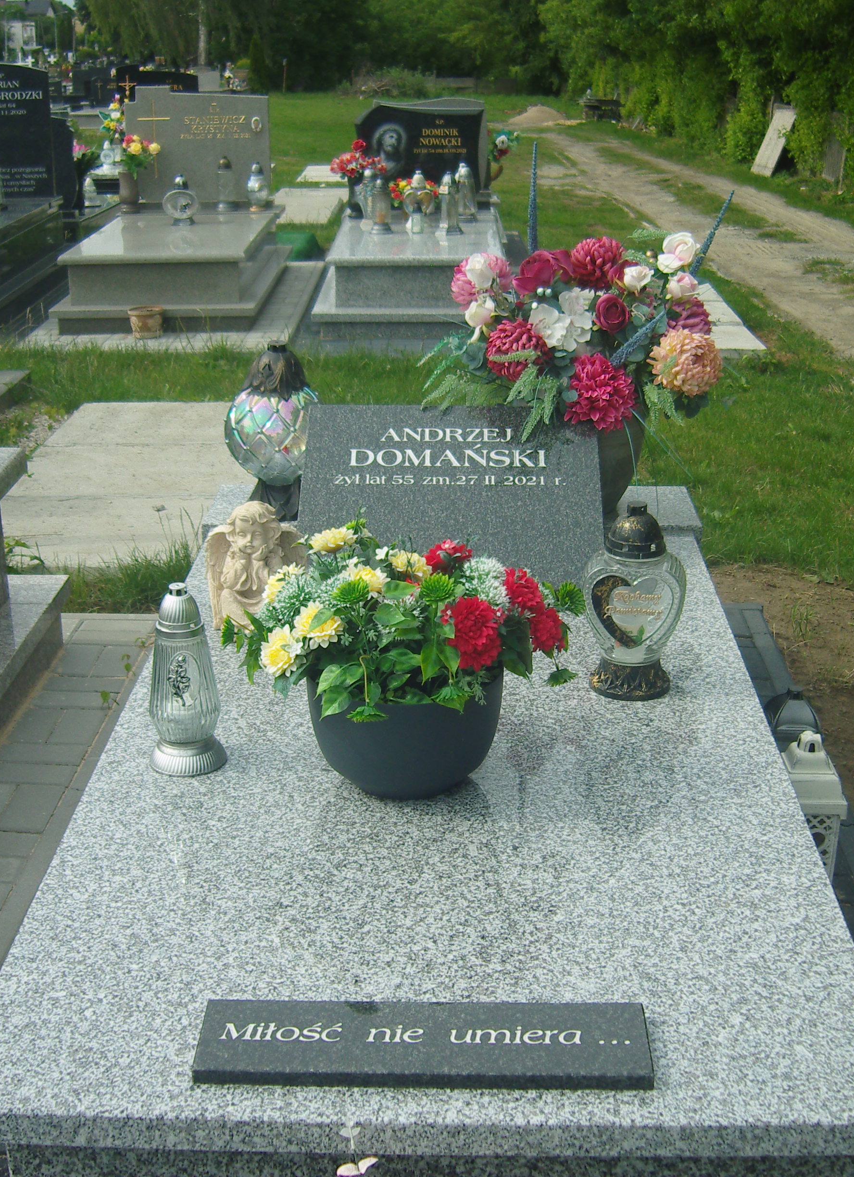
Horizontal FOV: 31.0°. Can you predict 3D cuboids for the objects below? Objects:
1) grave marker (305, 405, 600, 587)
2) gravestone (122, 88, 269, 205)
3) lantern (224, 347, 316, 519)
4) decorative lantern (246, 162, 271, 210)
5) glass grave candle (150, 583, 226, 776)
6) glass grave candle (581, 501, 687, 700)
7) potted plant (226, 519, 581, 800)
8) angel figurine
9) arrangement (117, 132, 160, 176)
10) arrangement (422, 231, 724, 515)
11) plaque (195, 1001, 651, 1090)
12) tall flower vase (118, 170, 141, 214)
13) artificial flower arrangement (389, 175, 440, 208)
[{"bbox_3d":[0.050,-0.195,3.163,0.610,0.040,0.490,0,50,1],"label":"grave marker"},{"bbox_3d":[-1.458,-2.814,9.799,0.909,0.707,0.090,1,20,2],"label":"gravestone"},{"bbox_3d":[-0.331,-0.343,3.326,0.215,0.366,0.215,-2,20,-5],"label":"lantern"},{"bbox_3d":[-1.110,-2.648,10.150,0.155,0.315,0.155,0,20,2],"label":"decorative lantern"},{"bbox_3d":[-0.375,0.132,2.375,0.116,0.290,0.116,0,22,2],"label":"glass grave candle"},{"bbox_3d":[0.353,0.015,2.610,0.172,0.325,0.138,2,22,5],"label":"glass grave candle"},{"bbox_3d":[-0.035,0.097,2.223,0.500,0.385,0.440,-1,20,-1],"label":"potted plant"},{"bbox_3d":[-0.319,-0.051,2.818,0.180,0.225,0.120,-1,20,-2],"label":"angel figurine"},{"bbox_3d":[-1.884,-2.840,10.100,0.270,0.270,0.250,0,20,2],"label":"arrangement"},{"bbox_3d":[0.309,-0.463,3.267,0.610,0.600,0.500,2,20,6],"label":"arrangement"},{"bbox_3d":[-0.003,0.523,1.772,0.512,0.020,0.126,0,22,2],"label":"plaque"},{"bbox_3d":[-1.871,-2.495,9.697,0.125,0.258,0.125,1,20,2],"label":"tall flower vase"},{"bbox_3d":[-0.076,-2.477,9.597,0.310,0.210,0.250,1,20,2],"label":"artificial flower arrangement"}]

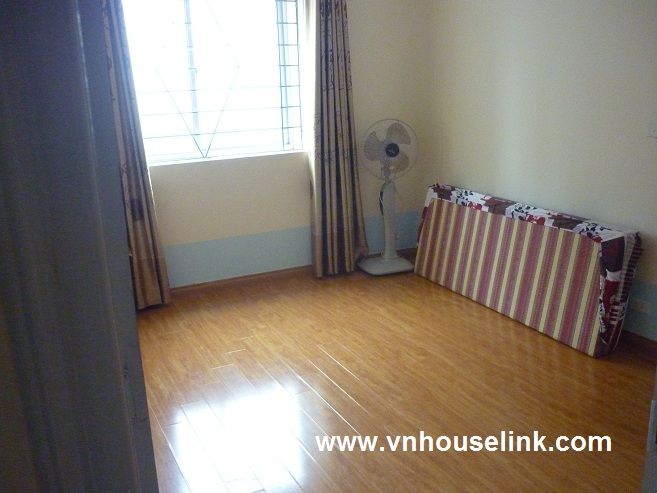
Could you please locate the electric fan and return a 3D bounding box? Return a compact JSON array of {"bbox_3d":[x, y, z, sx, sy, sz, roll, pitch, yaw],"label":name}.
[{"bbox_3d":[0.485,-0.413,5.051,0.470,1.200,0.410,-8,16,-22],"label":"electric fan"}]

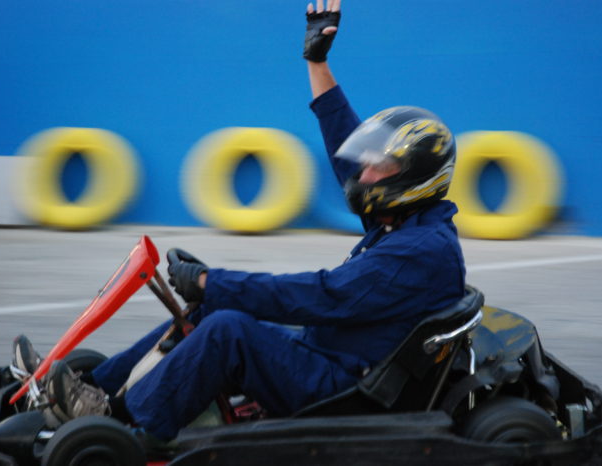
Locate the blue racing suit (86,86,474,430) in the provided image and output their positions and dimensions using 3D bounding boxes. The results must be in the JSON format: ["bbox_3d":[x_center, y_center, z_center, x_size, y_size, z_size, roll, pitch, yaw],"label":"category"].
[{"bbox_3d":[-0.065,0.067,5.009,1.060,0.950,0.620,-1,6,-10],"label":"blue racing suit"}]

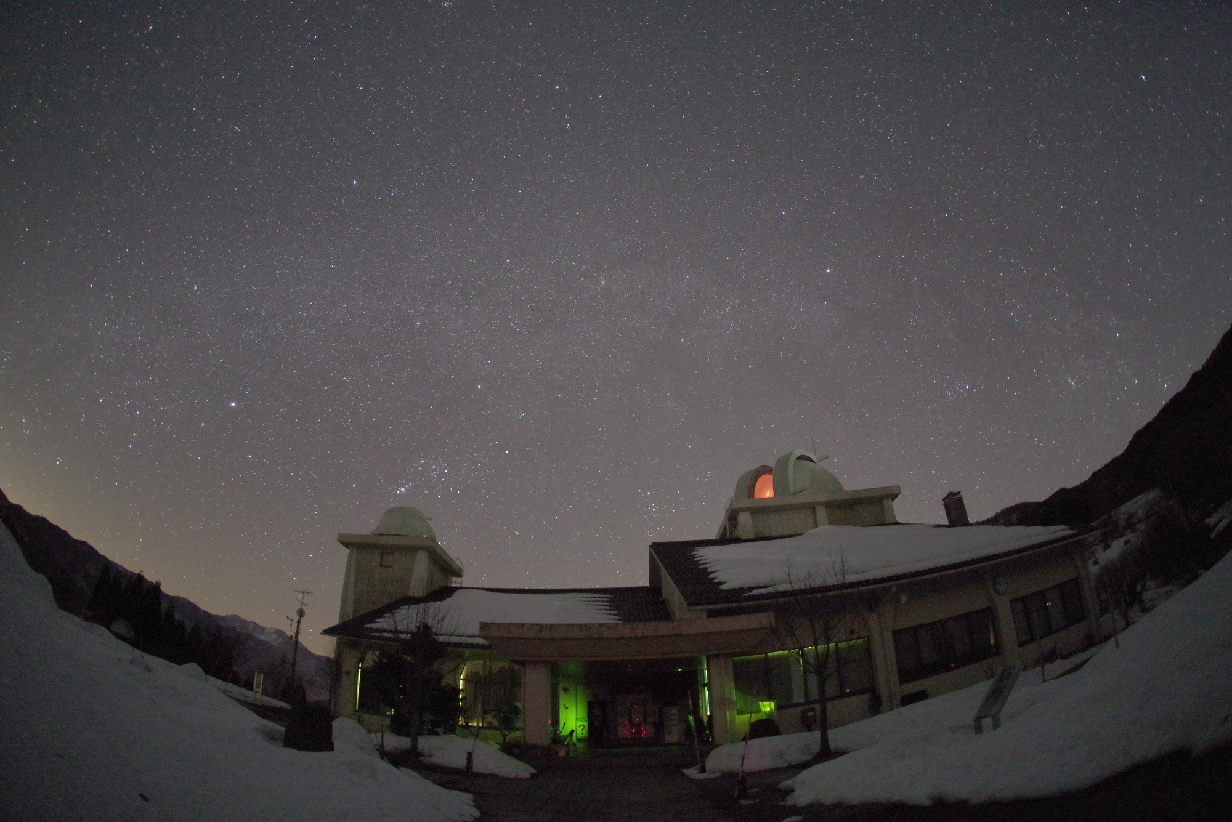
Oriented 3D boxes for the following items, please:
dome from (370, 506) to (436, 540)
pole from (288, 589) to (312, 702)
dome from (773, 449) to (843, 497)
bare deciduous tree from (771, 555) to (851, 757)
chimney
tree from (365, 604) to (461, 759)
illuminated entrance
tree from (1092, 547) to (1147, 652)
[{"bbox_3d":[-11.109,5.999,27.000,3.300,1.650,3.300,0,-29,0],"label":"dome"},{"bbox_3d":[-18.472,13.698,30.000,1.200,6.100,0.900,0,-29,0],"label":"pole"},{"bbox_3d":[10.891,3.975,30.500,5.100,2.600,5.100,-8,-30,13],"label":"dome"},{"bbox_3d":[6.783,8.299,18.000,2.700,6.400,2.700,0,-29,0],"label":"bare deciduous tree"},{"bbox_3d":[18.553,5.329,28.000,1.000,1.750,1.000,0,-29,0],"label":"chimney"},{"bbox_3d":[-7.171,9.484,18.500,3.300,4.900,3.200,0,-29,0],"label":"tree"},{"bbox_3d":[0.531,12.406,21.800,6.300,3.200,2.500,0,-29,0],"label":"illuminated entrance"},{"bbox_3d":[24.531,9.118,25.000,2.100,4.600,2.100,0,-29,0],"label":"tree"}]

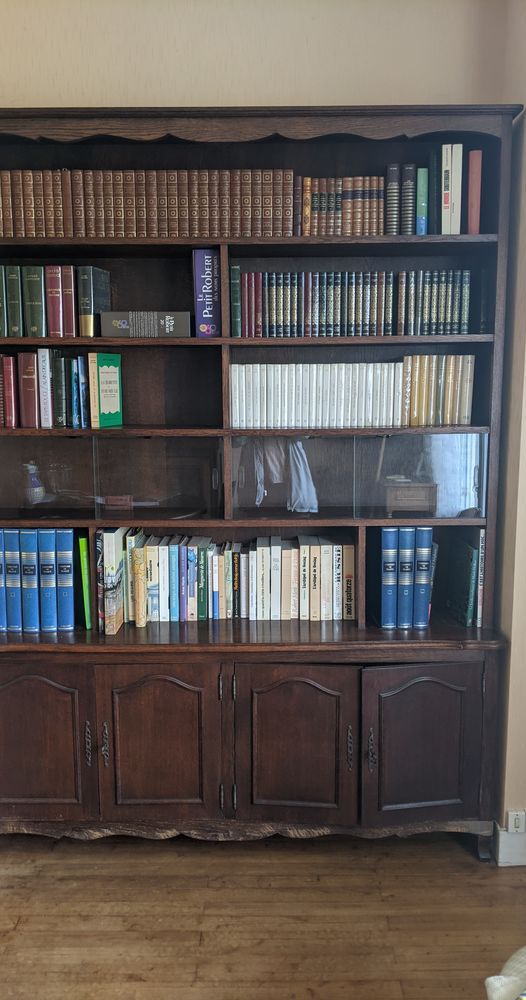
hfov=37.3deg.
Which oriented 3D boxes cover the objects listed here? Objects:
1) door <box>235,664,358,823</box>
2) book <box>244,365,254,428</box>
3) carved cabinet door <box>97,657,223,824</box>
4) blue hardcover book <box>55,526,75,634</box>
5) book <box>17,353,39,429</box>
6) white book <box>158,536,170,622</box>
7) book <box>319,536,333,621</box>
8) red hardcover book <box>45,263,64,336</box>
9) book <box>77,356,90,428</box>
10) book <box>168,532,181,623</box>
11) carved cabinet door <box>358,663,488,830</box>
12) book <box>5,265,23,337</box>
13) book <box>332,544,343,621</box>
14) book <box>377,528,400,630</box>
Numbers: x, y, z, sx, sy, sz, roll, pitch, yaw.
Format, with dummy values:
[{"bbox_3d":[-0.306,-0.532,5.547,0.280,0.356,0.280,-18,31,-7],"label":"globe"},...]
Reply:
[{"bbox_3d":[0.090,0.650,2.074,0.330,0.446,0.030,1,9,5],"label":"door"},{"bbox_3d":[-0.037,-0.286,2.162,0.019,0.171,0.112,0,8,0],"label":"book"},{"bbox_3d":[-0.273,0.650,2.088,0.337,0.447,0.030,0,9,0],"label":"carved cabinet door"},{"bbox_3d":[-0.589,0.224,2.435,0.050,0.311,0.215,0,9,0],"label":"blue hardcover book"},{"bbox_3d":[-0.632,-0.303,2.170,0.048,0.200,0.135,0,8,0],"label":"book"},{"bbox_3d":[-0.278,0.229,2.269,0.026,0.217,0.142,0,9,0],"label":"white book"},{"bbox_3d":[0.185,0.231,2.331,0.034,0.222,0.138,0,8,0],"label":"book"},{"bbox_3d":[-0.565,-0.546,2.180,0.040,0.189,0.130,0,8,0],"label":"red hardcover book"},{"bbox_3d":[-0.517,-0.319,2.317,0.021,0.207,0.135,0,9,0],"label":"book"},{"bbox_3d":[-0.260,0.236,2.367,0.027,0.231,0.145,0,8,0],"label":"book"},{"bbox_3d":[0.433,0.671,2.138,0.344,0.455,0.024,-2,9,-9],"label":"carved cabinet door"},{"bbox_3d":[-0.646,-0.523,2.087,0.036,0.179,0.125,0,9,0],"label":"book"},{"bbox_3d":[0.210,0.222,2.255,0.025,0.217,0.140,0,9,0],"label":"book"},{"bbox_3d":[0.338,0.196,2.211,0.046,0.280,0.210,0,9,0],"label":"book"}]

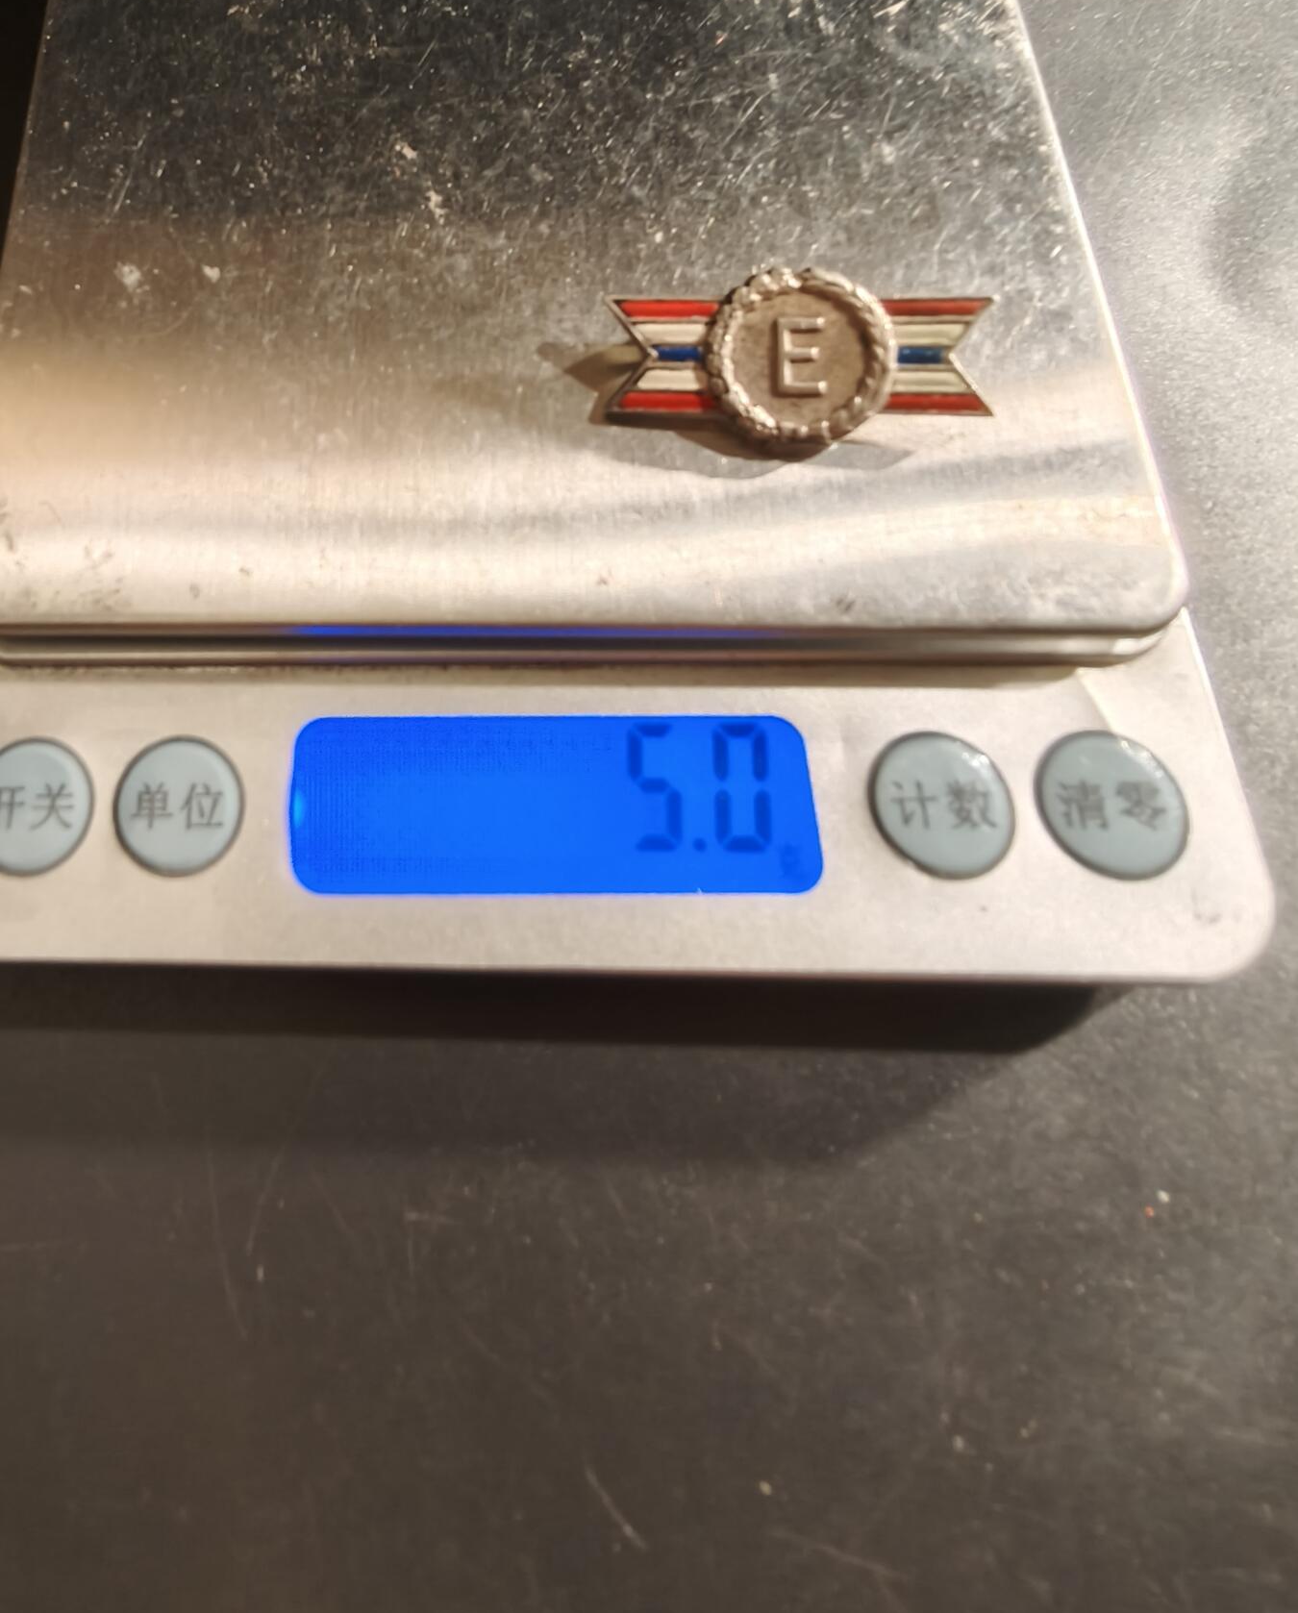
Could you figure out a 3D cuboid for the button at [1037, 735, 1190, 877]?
[{"bbox_3d":[0.035,0.000,0.088,0.011,0.003,0.012,-1,69,3],"label":"button"}]

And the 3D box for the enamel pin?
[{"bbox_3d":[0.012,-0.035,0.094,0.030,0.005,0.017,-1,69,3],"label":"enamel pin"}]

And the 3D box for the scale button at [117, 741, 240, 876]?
[{"bbox_3d":[-0.037,0.000,0.093,0.011,0.003,0.012,-1,69,3],"label":"scale button"}]

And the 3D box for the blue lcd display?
[{"bbox_3d":[-0.007,0.000,0.092,0.042,0.003,0.015,-1,69,3],"label":"blue lcd display"}]

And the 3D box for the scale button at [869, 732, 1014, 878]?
[{"bbox_3d":[0.022,0.000,0.089,0.011,0.003,0.012,-1,69,3],"label":"scale button"}]

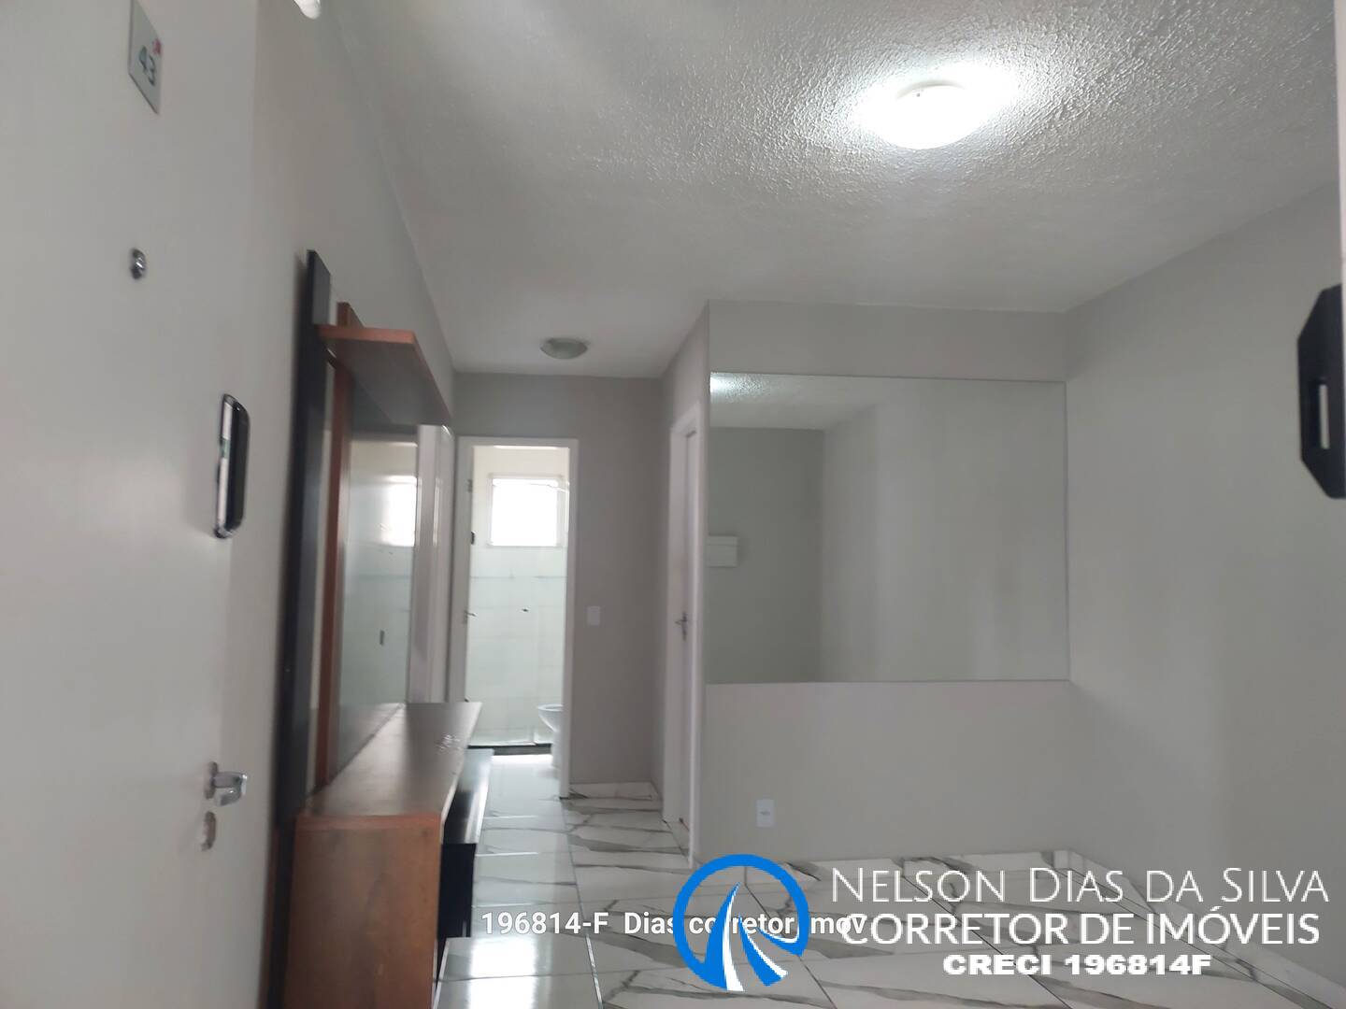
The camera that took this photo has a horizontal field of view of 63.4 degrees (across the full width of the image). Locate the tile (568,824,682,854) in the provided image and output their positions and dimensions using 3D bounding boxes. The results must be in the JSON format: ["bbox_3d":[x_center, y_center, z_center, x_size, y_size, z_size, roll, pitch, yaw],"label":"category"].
[{"bbox_3d":[-0.249,1.696,5.606,0.578,0.012,0.761,1,-4,-8],"label":"tile"}]

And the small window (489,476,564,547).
[{"bbox_3d":[-1.178,0.059,8.773,0.600,0.570,0.090,1,-4,-8],"label":"small window"}]

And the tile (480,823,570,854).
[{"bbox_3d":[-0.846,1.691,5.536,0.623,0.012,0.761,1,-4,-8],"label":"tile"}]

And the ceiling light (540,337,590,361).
[{"bbox_3d":[-0.565,-0.804,5.706,0.255,0.090,0.255,1,-4,-8],"label":"ceiling light"}]

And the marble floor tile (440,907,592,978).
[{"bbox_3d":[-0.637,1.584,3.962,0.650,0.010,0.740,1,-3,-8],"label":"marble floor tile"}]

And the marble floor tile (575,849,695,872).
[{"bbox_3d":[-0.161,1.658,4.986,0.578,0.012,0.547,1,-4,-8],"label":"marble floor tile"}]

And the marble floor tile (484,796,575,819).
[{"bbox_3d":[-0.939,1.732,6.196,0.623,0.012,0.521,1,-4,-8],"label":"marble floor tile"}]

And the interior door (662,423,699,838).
[{"bbox_3d":[0.074,0.635,5.536,0.090,2.100,0.820,1,-4,-8],"label":"interior door"}]

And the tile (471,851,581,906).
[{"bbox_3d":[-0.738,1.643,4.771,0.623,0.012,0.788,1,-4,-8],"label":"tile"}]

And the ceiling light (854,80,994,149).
[{"bbox_3d":[0.647,-0.981,2.772,0.300,0.100,0.300,1,-4,-8],"label":"ceiling light"}]

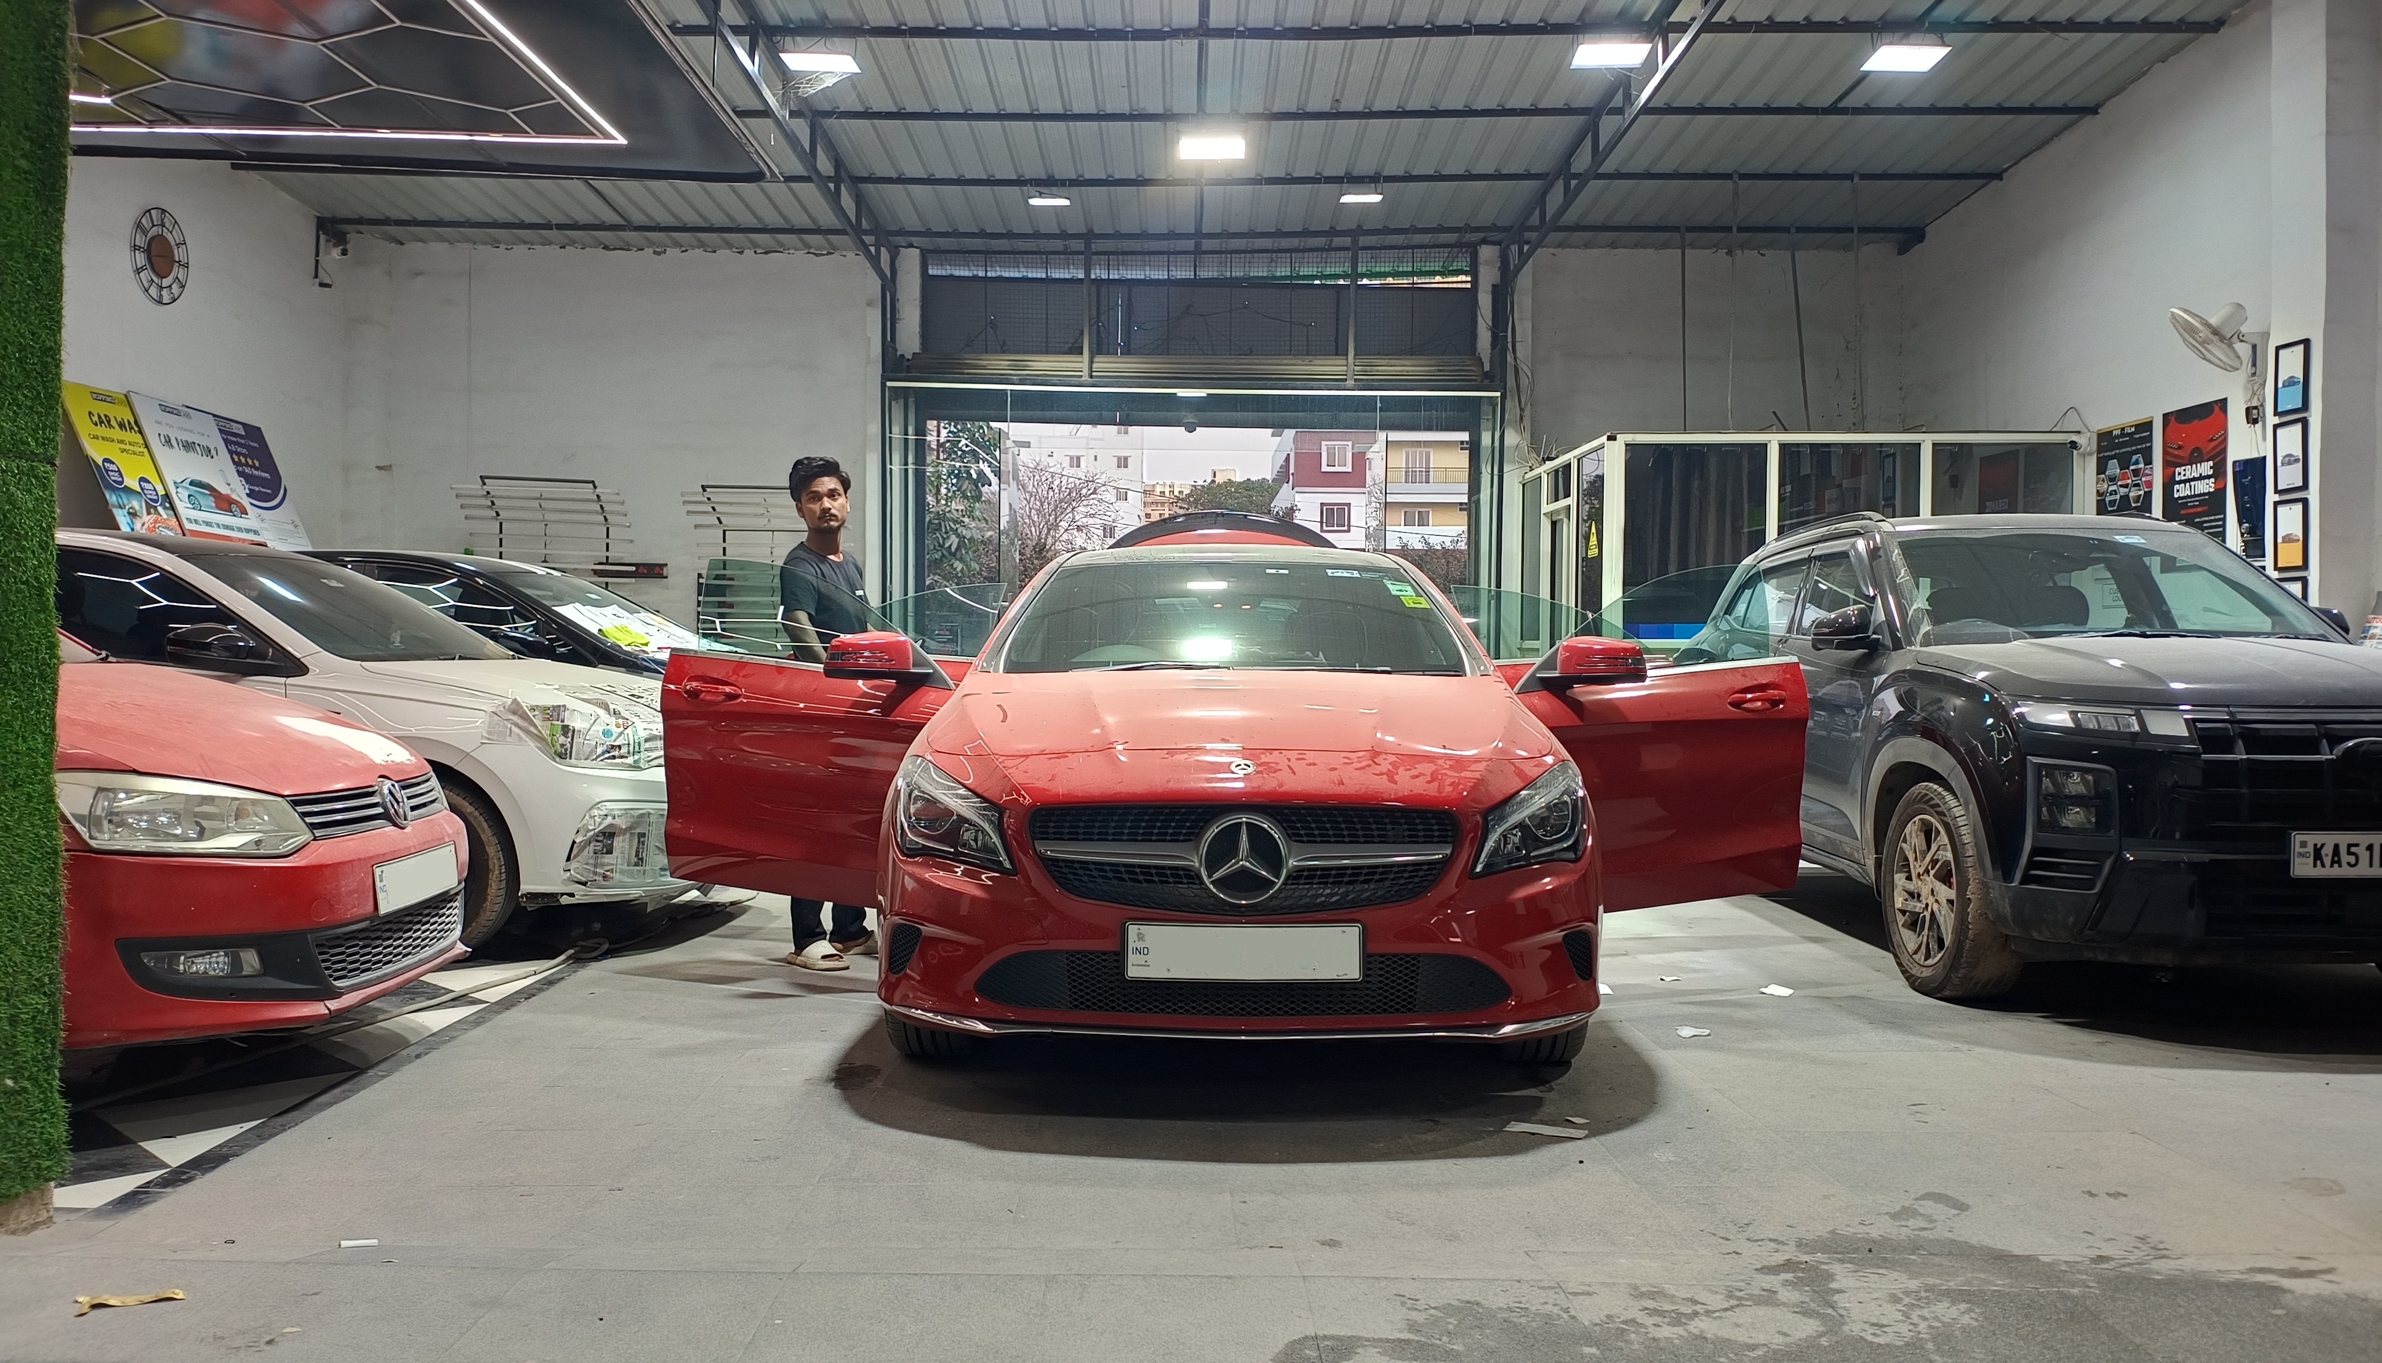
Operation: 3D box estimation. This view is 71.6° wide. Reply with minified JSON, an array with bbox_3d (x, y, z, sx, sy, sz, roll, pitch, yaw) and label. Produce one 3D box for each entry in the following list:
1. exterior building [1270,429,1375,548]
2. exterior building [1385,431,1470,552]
[{"bbox_3d":[6.900,-5.400,85.000,5.600,14.000,9.500,0,0,0],"label":"exterior building"},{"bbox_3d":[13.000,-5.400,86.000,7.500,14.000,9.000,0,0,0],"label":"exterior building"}]

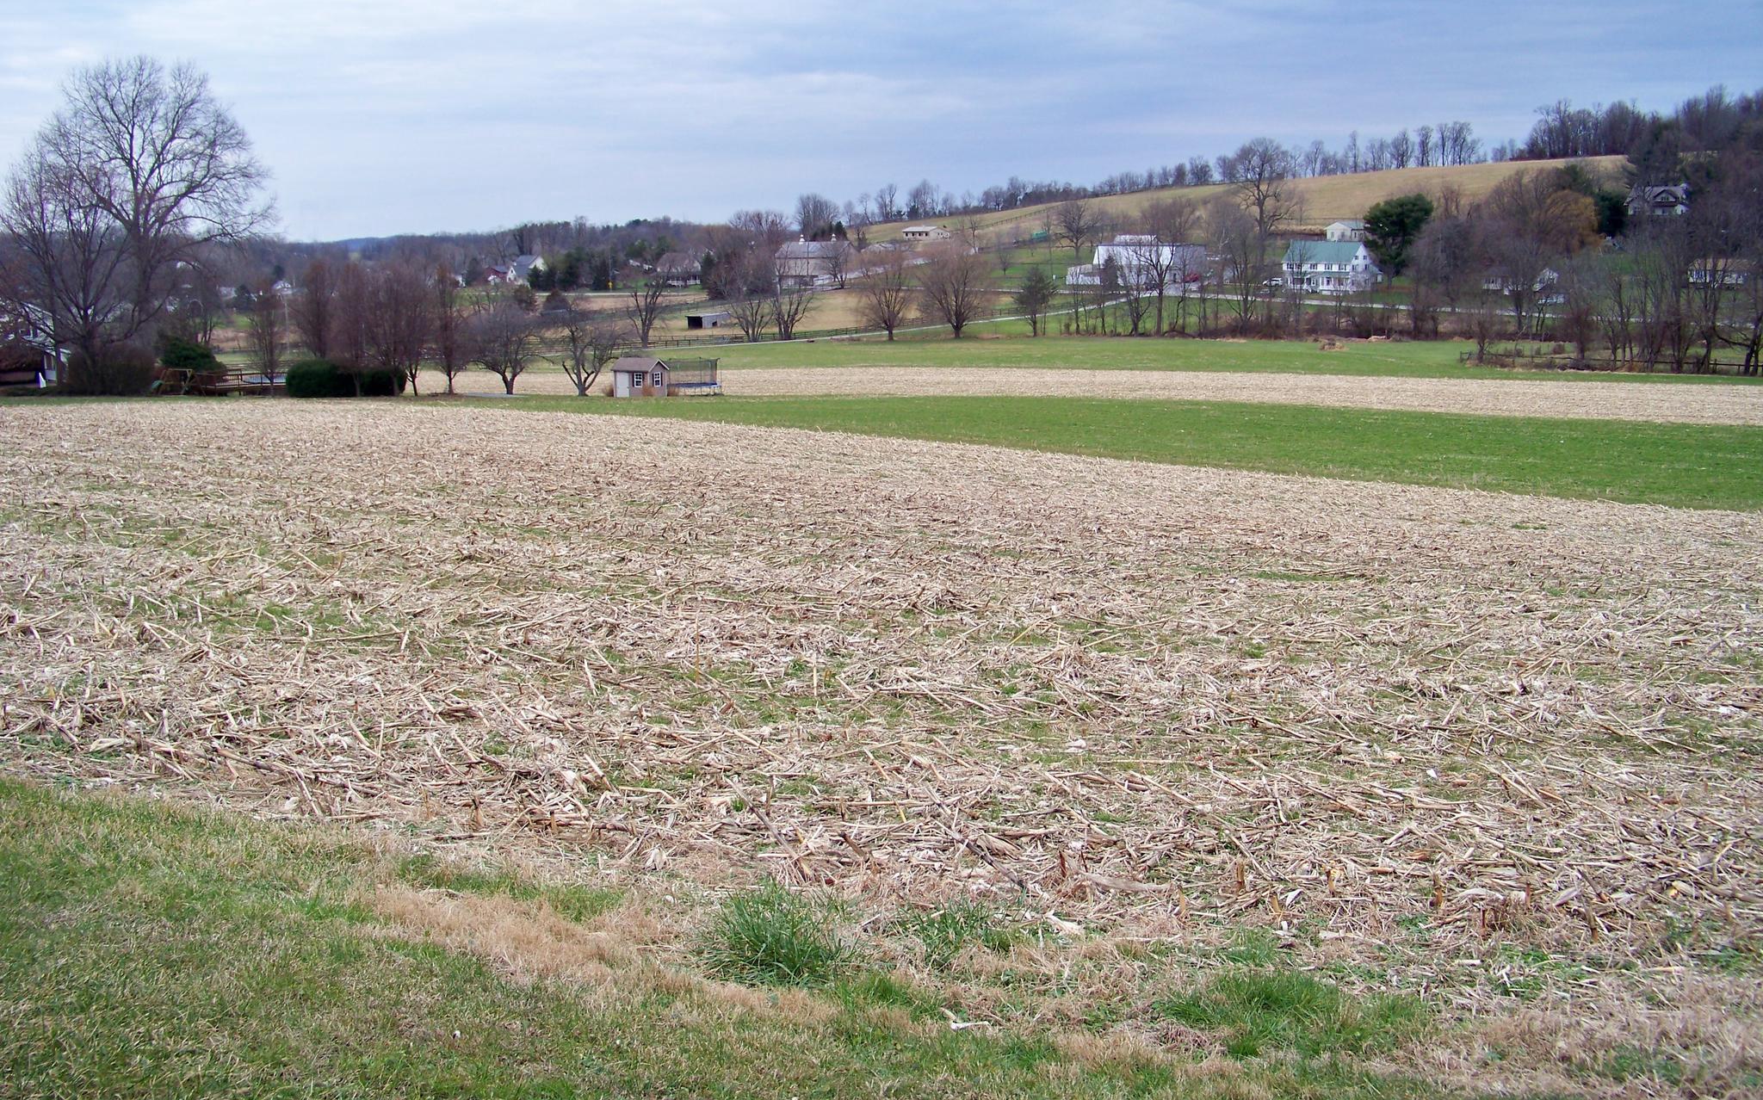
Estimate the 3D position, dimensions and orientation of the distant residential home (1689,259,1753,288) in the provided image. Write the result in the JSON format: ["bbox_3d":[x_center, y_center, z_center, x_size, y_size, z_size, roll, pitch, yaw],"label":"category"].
[{"bbox_3d":[164.700,-54.360,330.000,12.800,5.600,8.500,6,11,32],"label":"distant residential home"}]

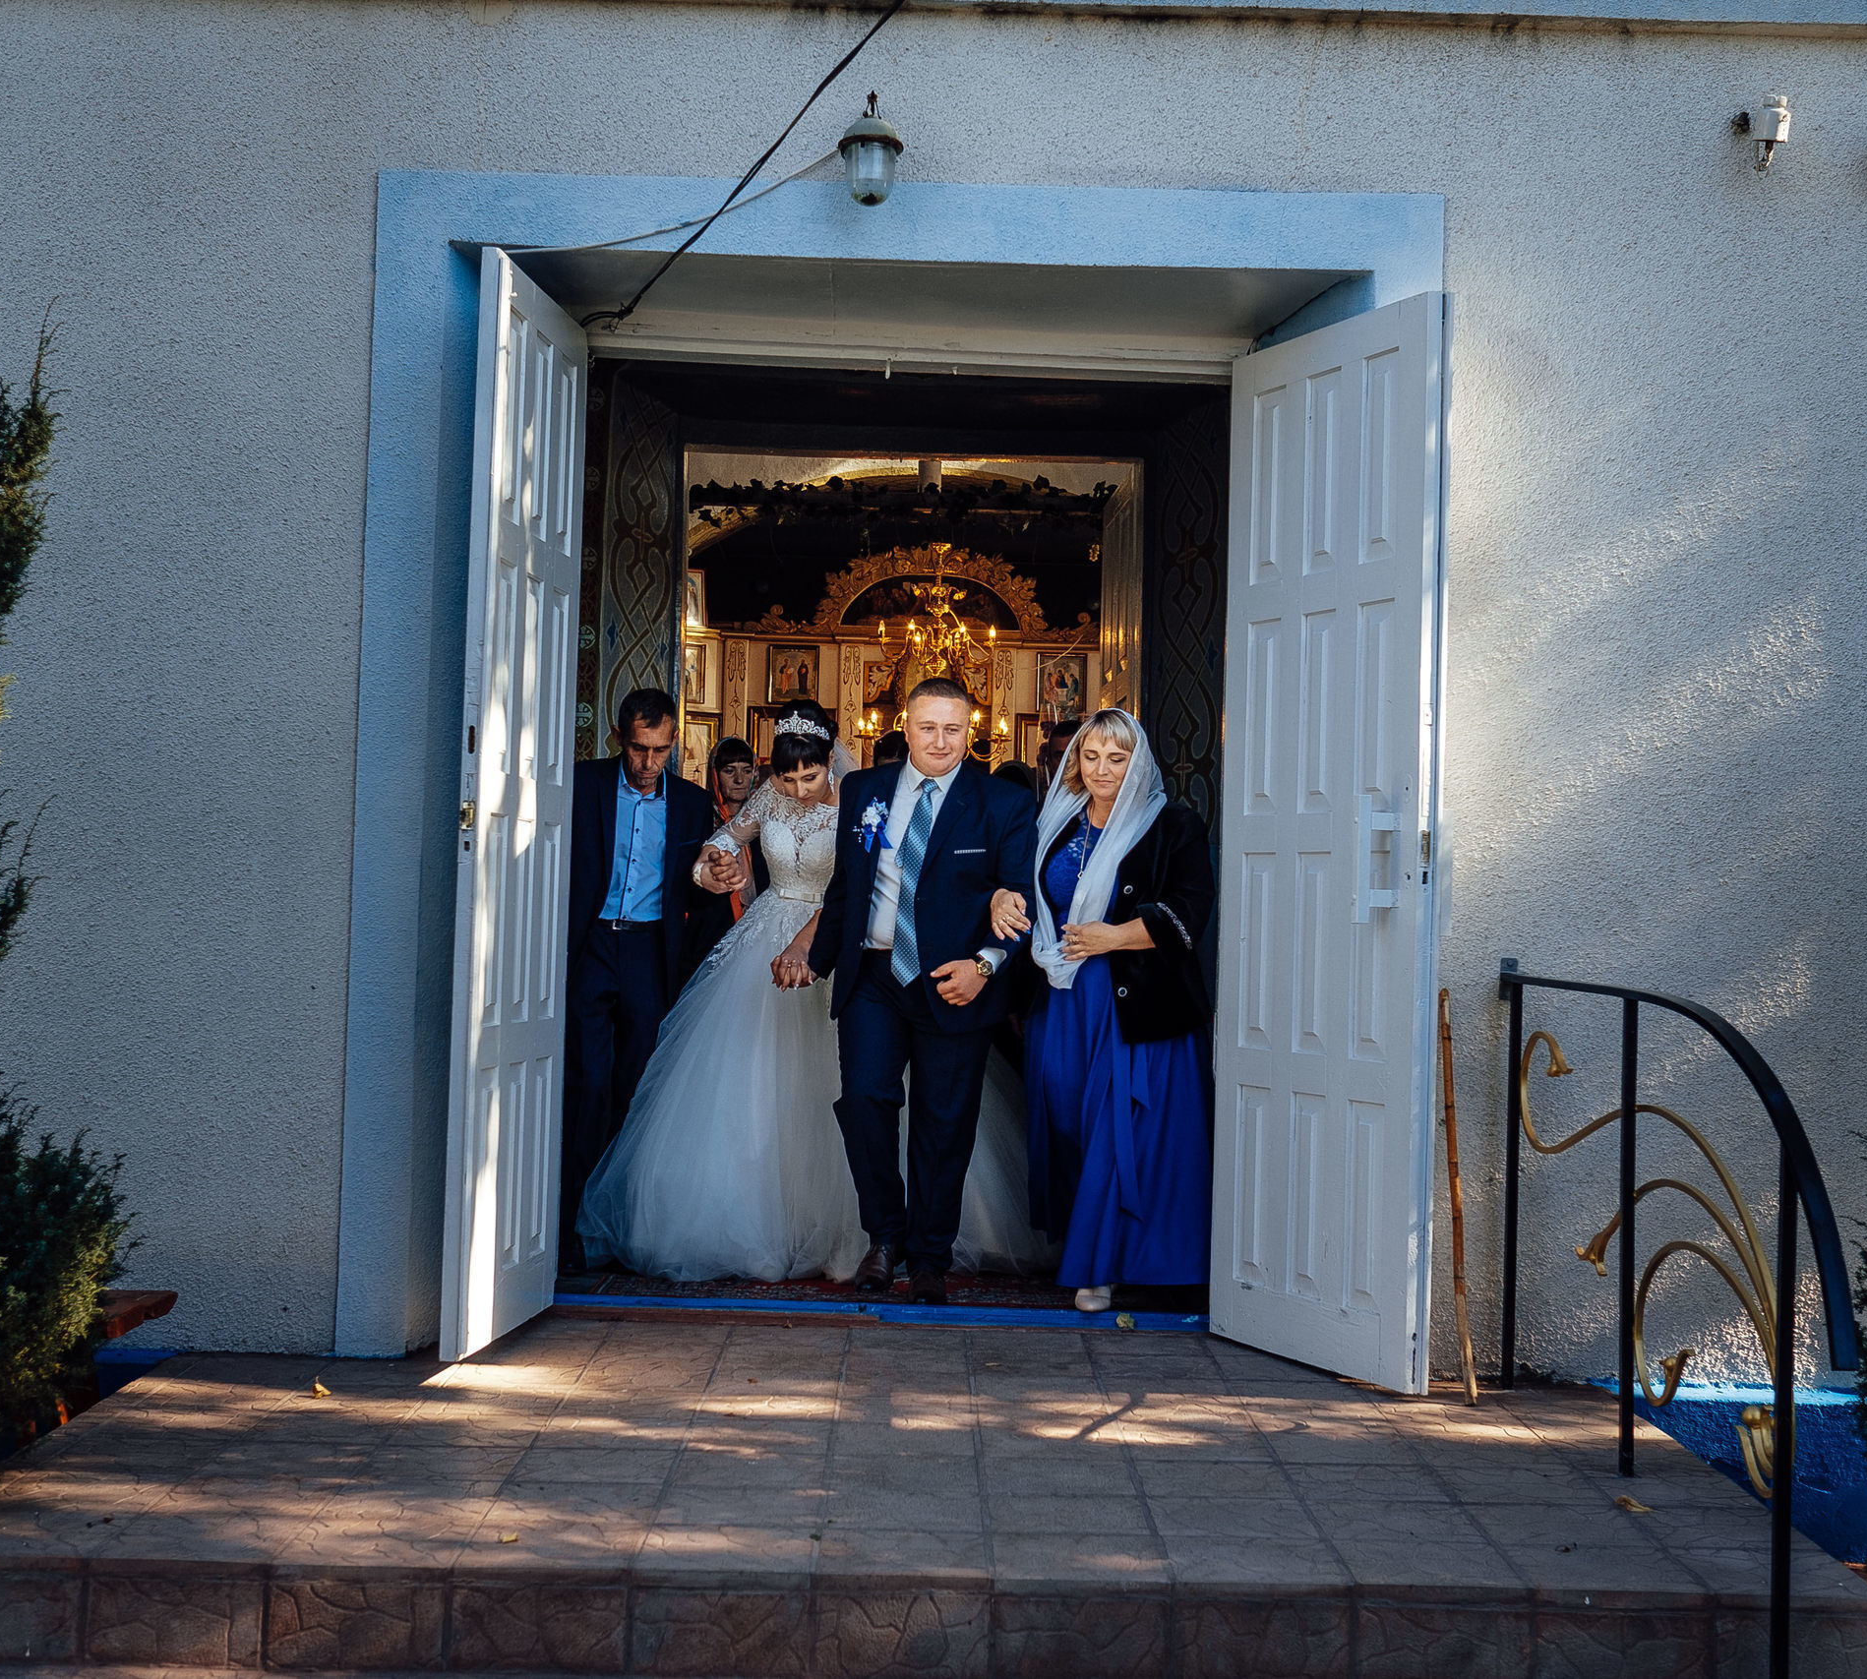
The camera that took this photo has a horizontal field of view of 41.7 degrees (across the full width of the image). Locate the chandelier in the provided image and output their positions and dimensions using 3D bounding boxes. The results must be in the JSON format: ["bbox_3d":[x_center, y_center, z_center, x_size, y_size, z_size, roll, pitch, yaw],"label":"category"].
[{"bbox_3d":[0.010,-0.934,12.046,0.745,1.048,0.745,2,-2,0],"label":"chandelier"}]

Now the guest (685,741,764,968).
[{"bbox_3d":[-0.727,0.487,8.495,0.470,1.686,0.340,2,-2,0],"label":"guest"}]

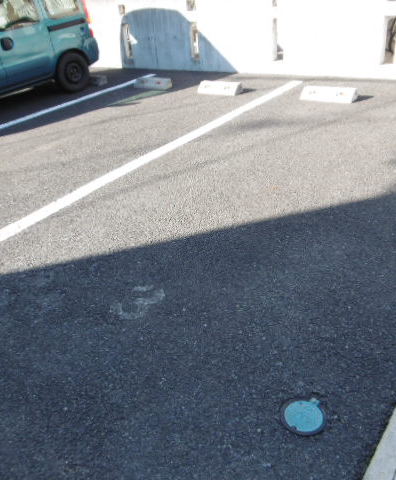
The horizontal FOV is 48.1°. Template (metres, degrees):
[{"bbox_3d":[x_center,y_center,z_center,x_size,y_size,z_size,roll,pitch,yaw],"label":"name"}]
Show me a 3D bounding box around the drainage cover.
[{"bbox_3d":[0.367,0.616,1.545,0.155,0.020,0.160,-5,31,3],"label":"drainage cover"}]

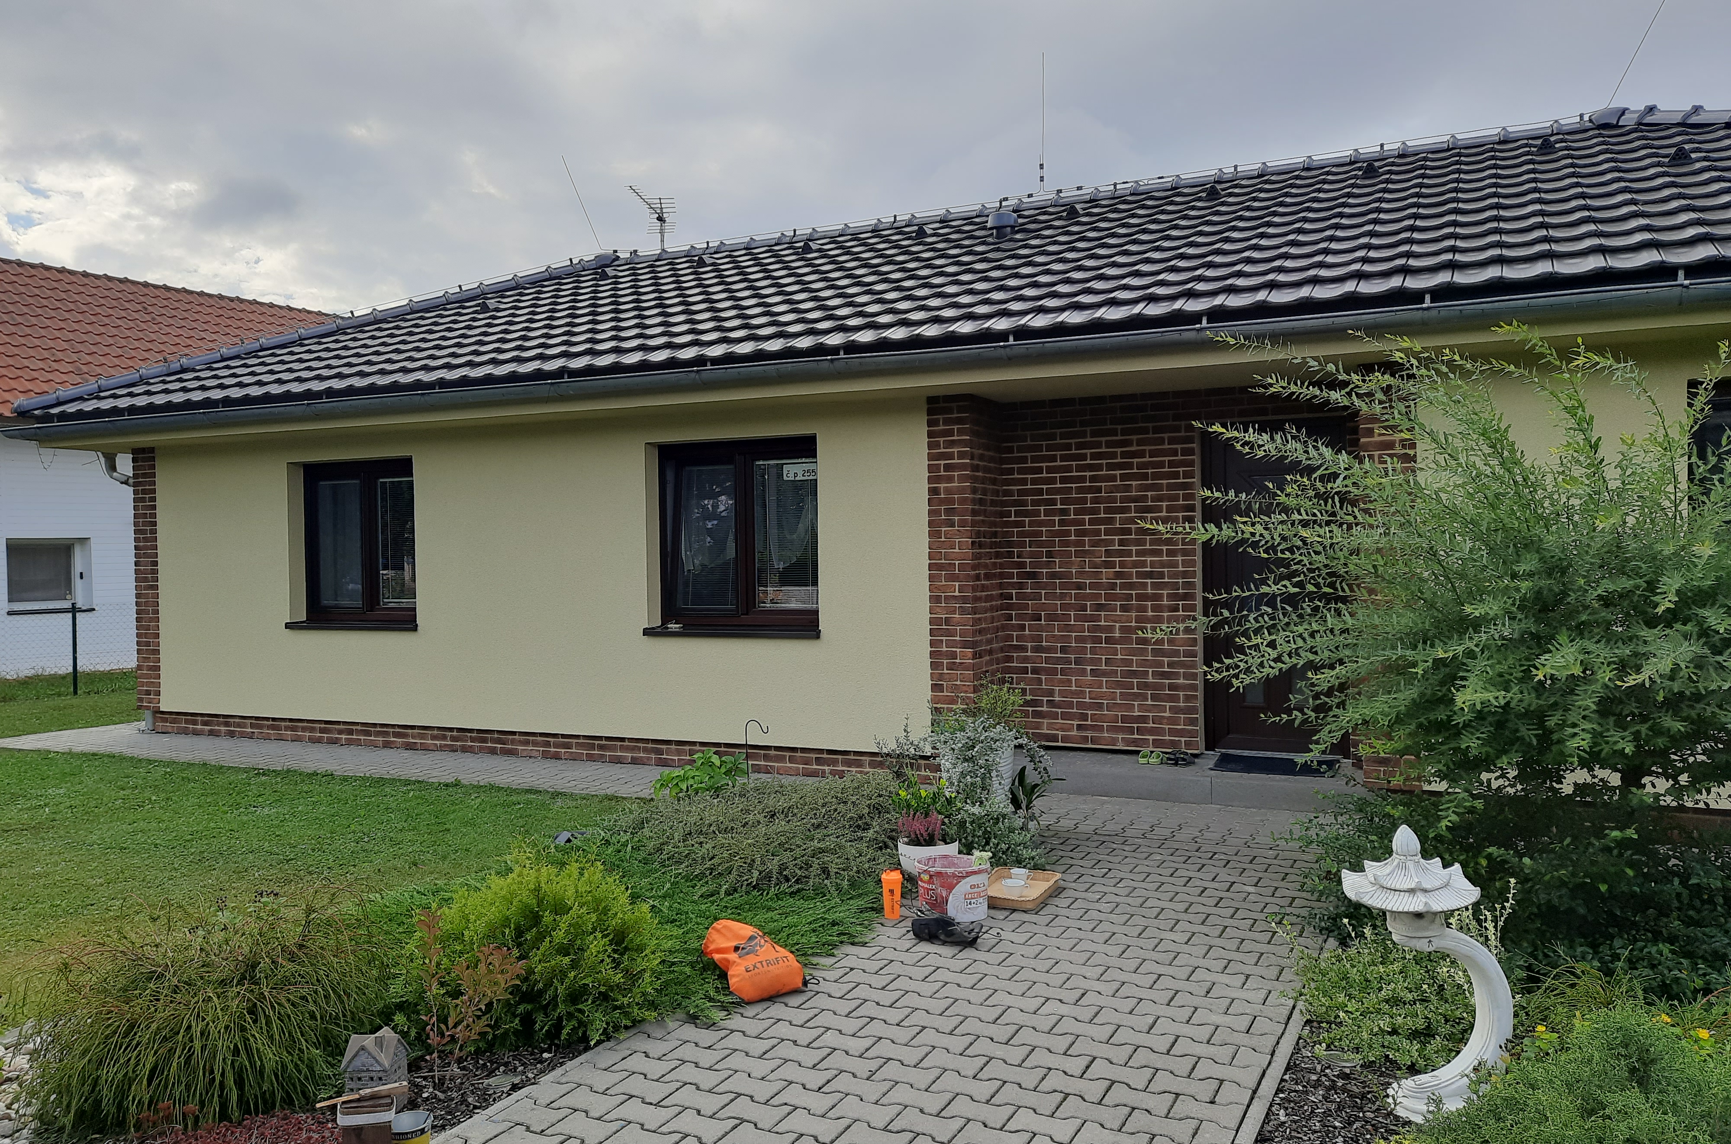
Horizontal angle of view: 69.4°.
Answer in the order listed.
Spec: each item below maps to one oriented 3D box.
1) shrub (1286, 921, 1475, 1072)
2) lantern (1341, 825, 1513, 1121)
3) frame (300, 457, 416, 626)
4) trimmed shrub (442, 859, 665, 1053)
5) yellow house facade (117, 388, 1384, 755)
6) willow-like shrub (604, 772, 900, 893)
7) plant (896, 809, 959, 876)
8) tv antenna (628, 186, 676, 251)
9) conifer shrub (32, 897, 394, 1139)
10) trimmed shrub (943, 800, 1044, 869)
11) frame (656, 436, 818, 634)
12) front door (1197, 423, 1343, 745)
[{"bbox_3d":[1.779,1.365,4.329,0.660,0.380,0.750,0,1,24],"label":"shrub"},{"bbox_3d":[1.663,1.156,3.663,0.530,0.840,0.410,-1,1,-9],"label":"lantern"},{"bbox_3d":[-4.364,-0.262,10.965,1.480,1.400,0.130,0,1,24],"label":"frame"},{"bbox_3d":[-1.160,1.311,4.602,0.860,0.590,0.840,-1,1,0],"label":"trimmed shrub"},{"bbox_3d":[-1.886,0.097,9.985,10.850,2.600,0.600,0,1,24],"label":"yellow house facade"},{"bbox_3d":[-0.670,1.305,6.936,1.780,0.410,1.250,0,1,24],"label":"willow-like shrub"},{"bbox_3d":[0.305,1.330,6.120,0.290,0.340,0.290,-1,1,0],"label":"plant"},{"bbox_3d":[-2.208,-3.656,12.826,0.320,0.720,1.250,-1,1,5],"label":"tv antenna"},{"bbox_3d":[-2.220,1.370,4.220,1.140,0.550,1.060,-1,1,0],"label":"conifer shrub"},{"bbox_3d":[0.705,1.354,6.713,0.570,0.320,0.550,0,1,24],"label":"trimmed shrub"},{"bbox_3d":[-0.919,-0.286,9.419,1.480,1.400,0.130,0,1,24],"label":"frame"},{"bbox_3d":[2.829,0.110,8.649,0.979,2.323,0.100,0,1,24],"label":"front door"}]

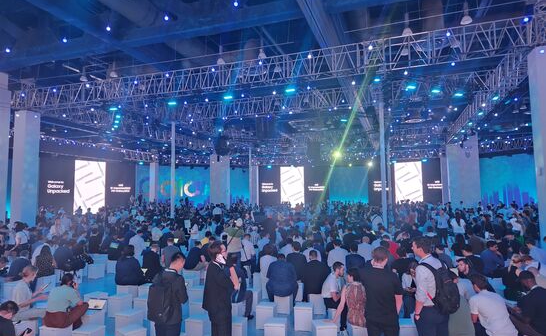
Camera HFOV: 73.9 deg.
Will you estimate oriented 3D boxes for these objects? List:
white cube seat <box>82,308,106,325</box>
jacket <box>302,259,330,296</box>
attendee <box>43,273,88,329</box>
[{"bbox_3d":[-3.302,2.836,6.577,0.330,0.419,0.330,-2,-4,13],"label":"white cube seat"},{"bbox_3d":[0.943,2.358,7.779,0.580,0.720,0.360,-1,-5,3],"label":"jacket"},{"bbox_3d":[-3.539,2.483,6.382,0.560,1.240,0.720,-1,-5,8],"label":"attendee"}]

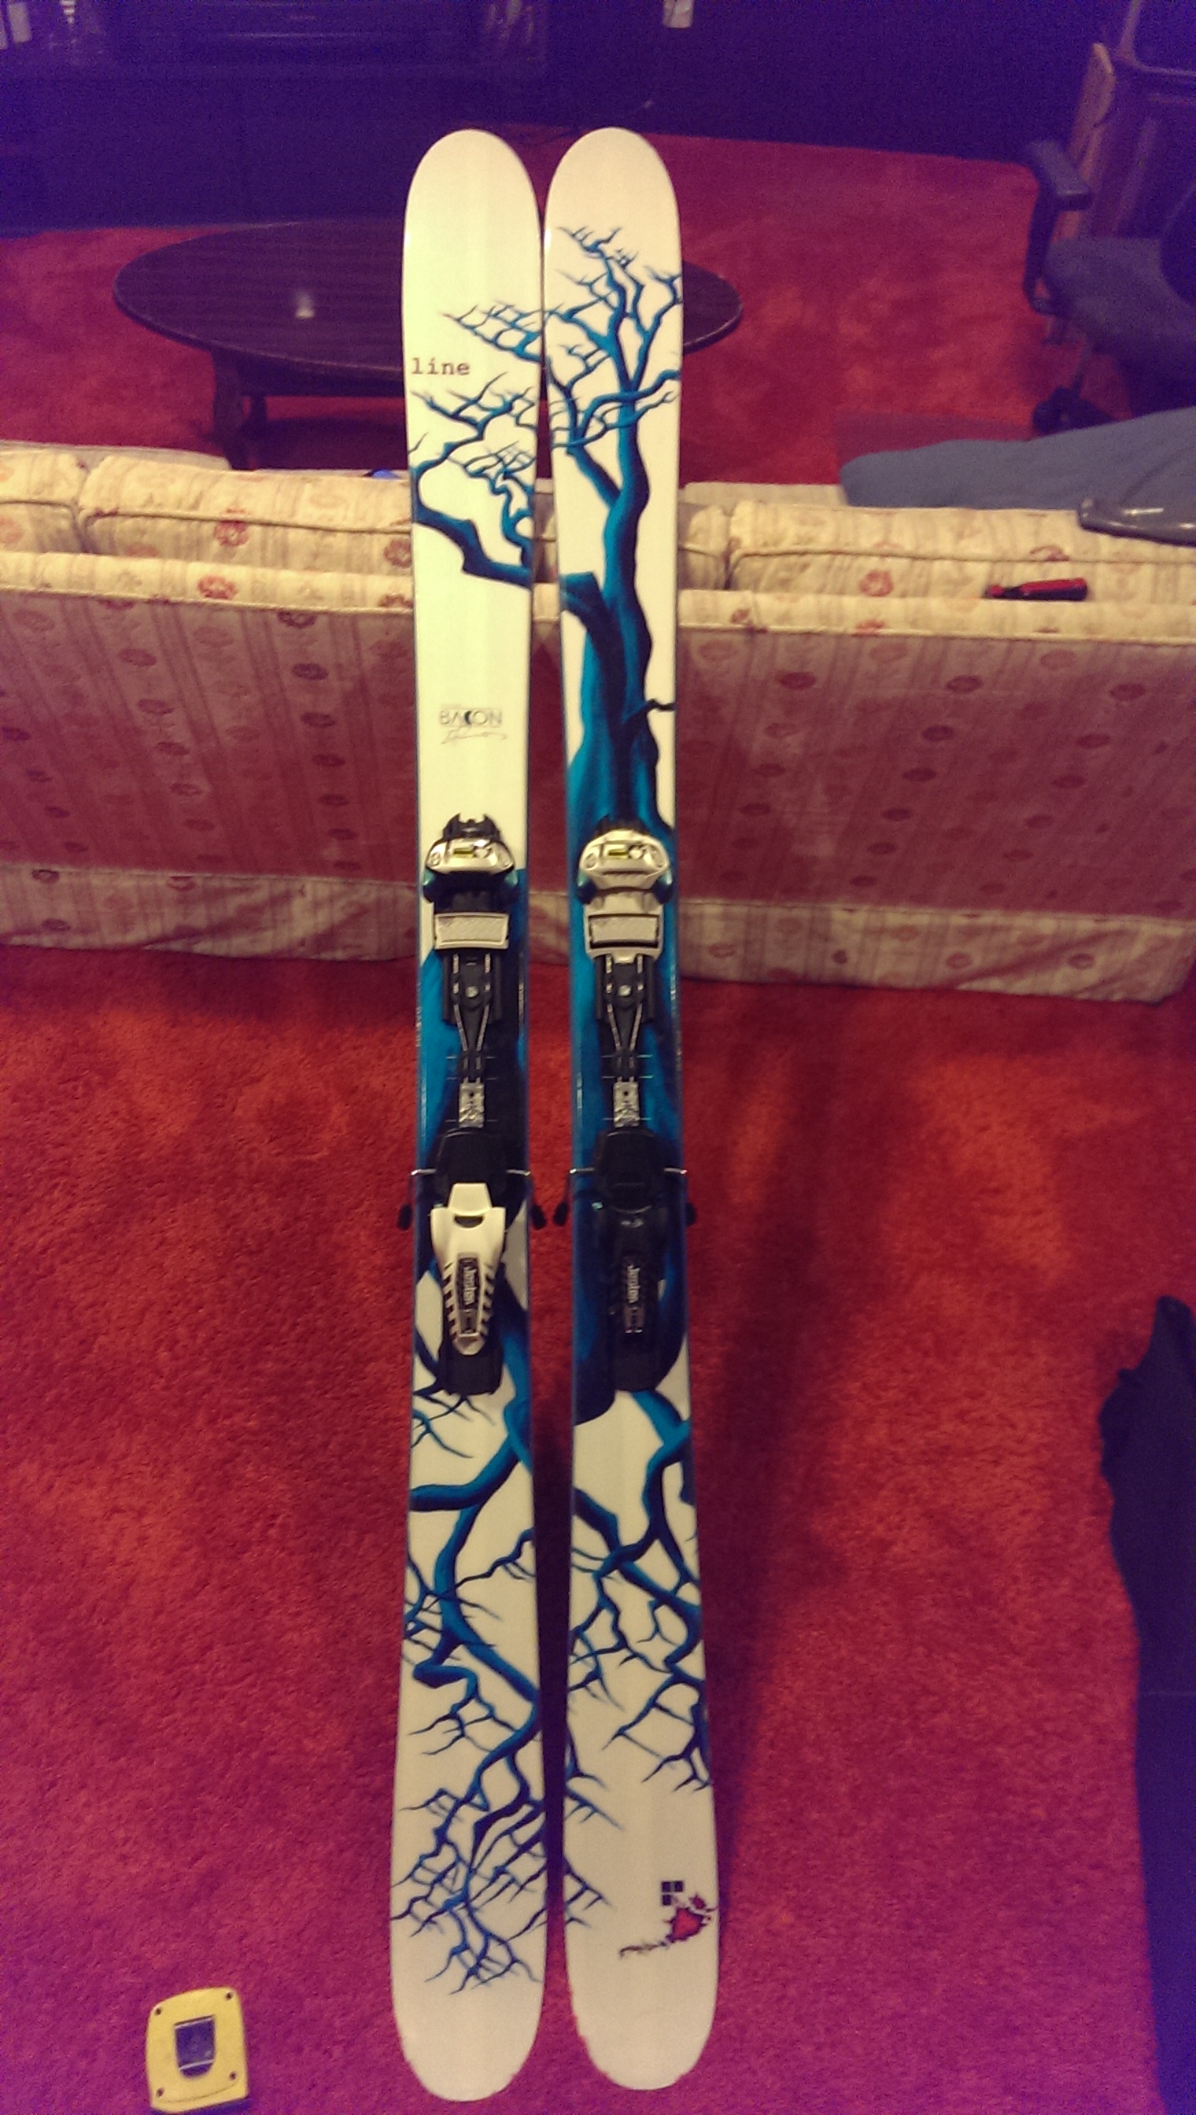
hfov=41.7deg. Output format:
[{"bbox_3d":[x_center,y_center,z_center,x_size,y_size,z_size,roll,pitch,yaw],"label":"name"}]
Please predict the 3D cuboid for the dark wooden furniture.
[{"bbox_3d":[-0.318,-1.286,3.048,1.147,0.400,0.664,-2,49,-7],"label":"dark wooden furniture"}]

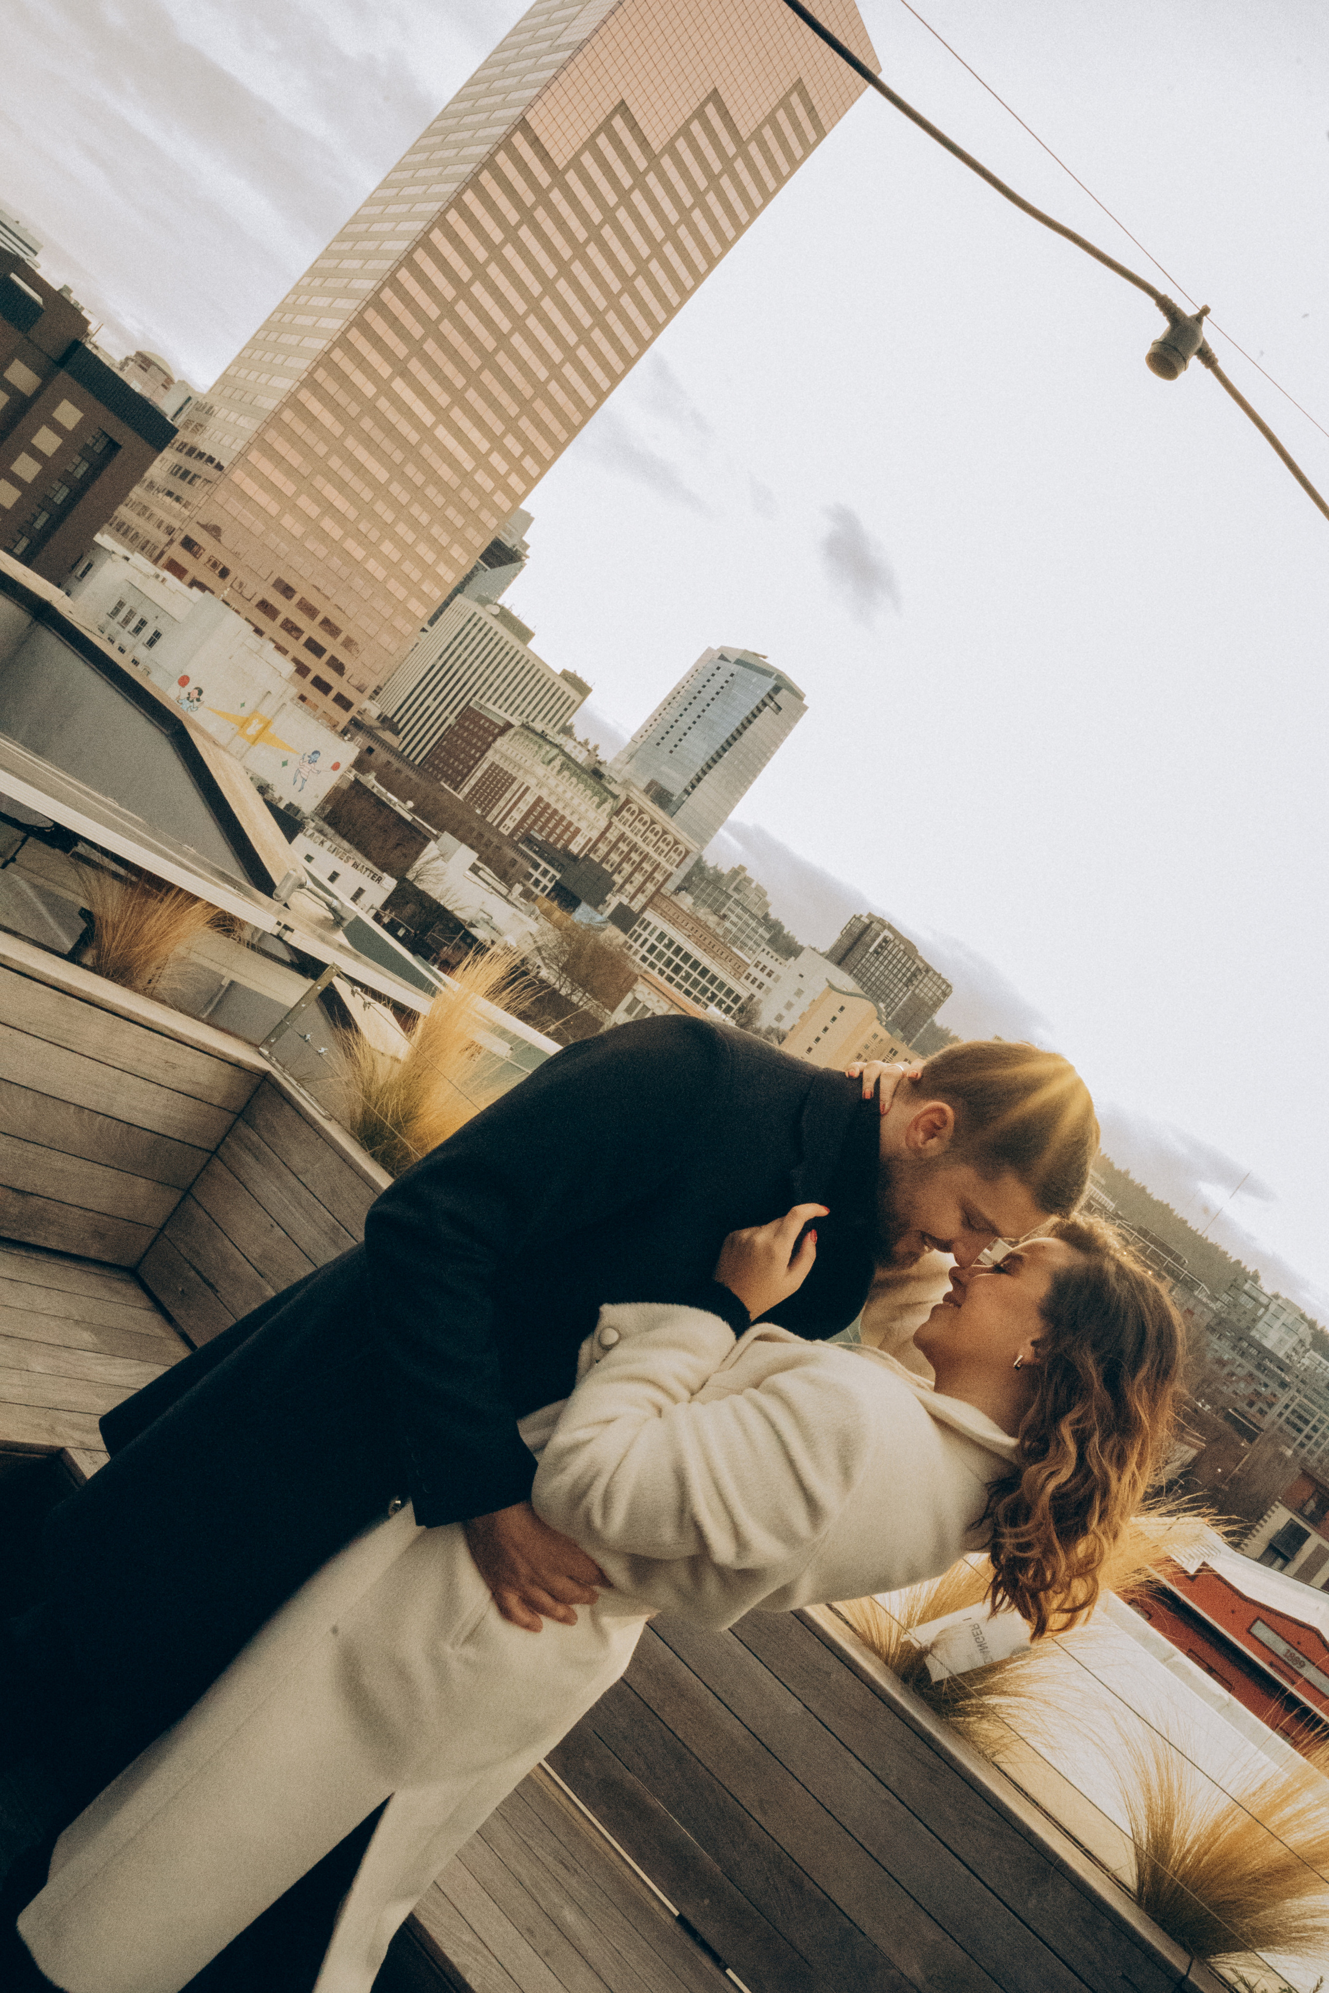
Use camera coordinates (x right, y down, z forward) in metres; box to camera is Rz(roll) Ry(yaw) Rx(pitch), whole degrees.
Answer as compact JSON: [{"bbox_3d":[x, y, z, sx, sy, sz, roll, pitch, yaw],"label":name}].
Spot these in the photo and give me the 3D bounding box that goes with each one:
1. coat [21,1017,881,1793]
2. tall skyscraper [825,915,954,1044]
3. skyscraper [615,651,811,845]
[{"bbox_3d":[-0.211,0.397,1.680,0.450,1.000,0.500,48,0,0],"label":"coat"},{"bbox_3d":[91.921,15.283,790.842,61.000,90.000,26.000,38,0,-36],"label":"tall skyscraper"},{"bbox_3d":[-0.365,-88.868,720.330,25.000,143.000,61.000,38,0,-36],"label":"skyscraper"}]

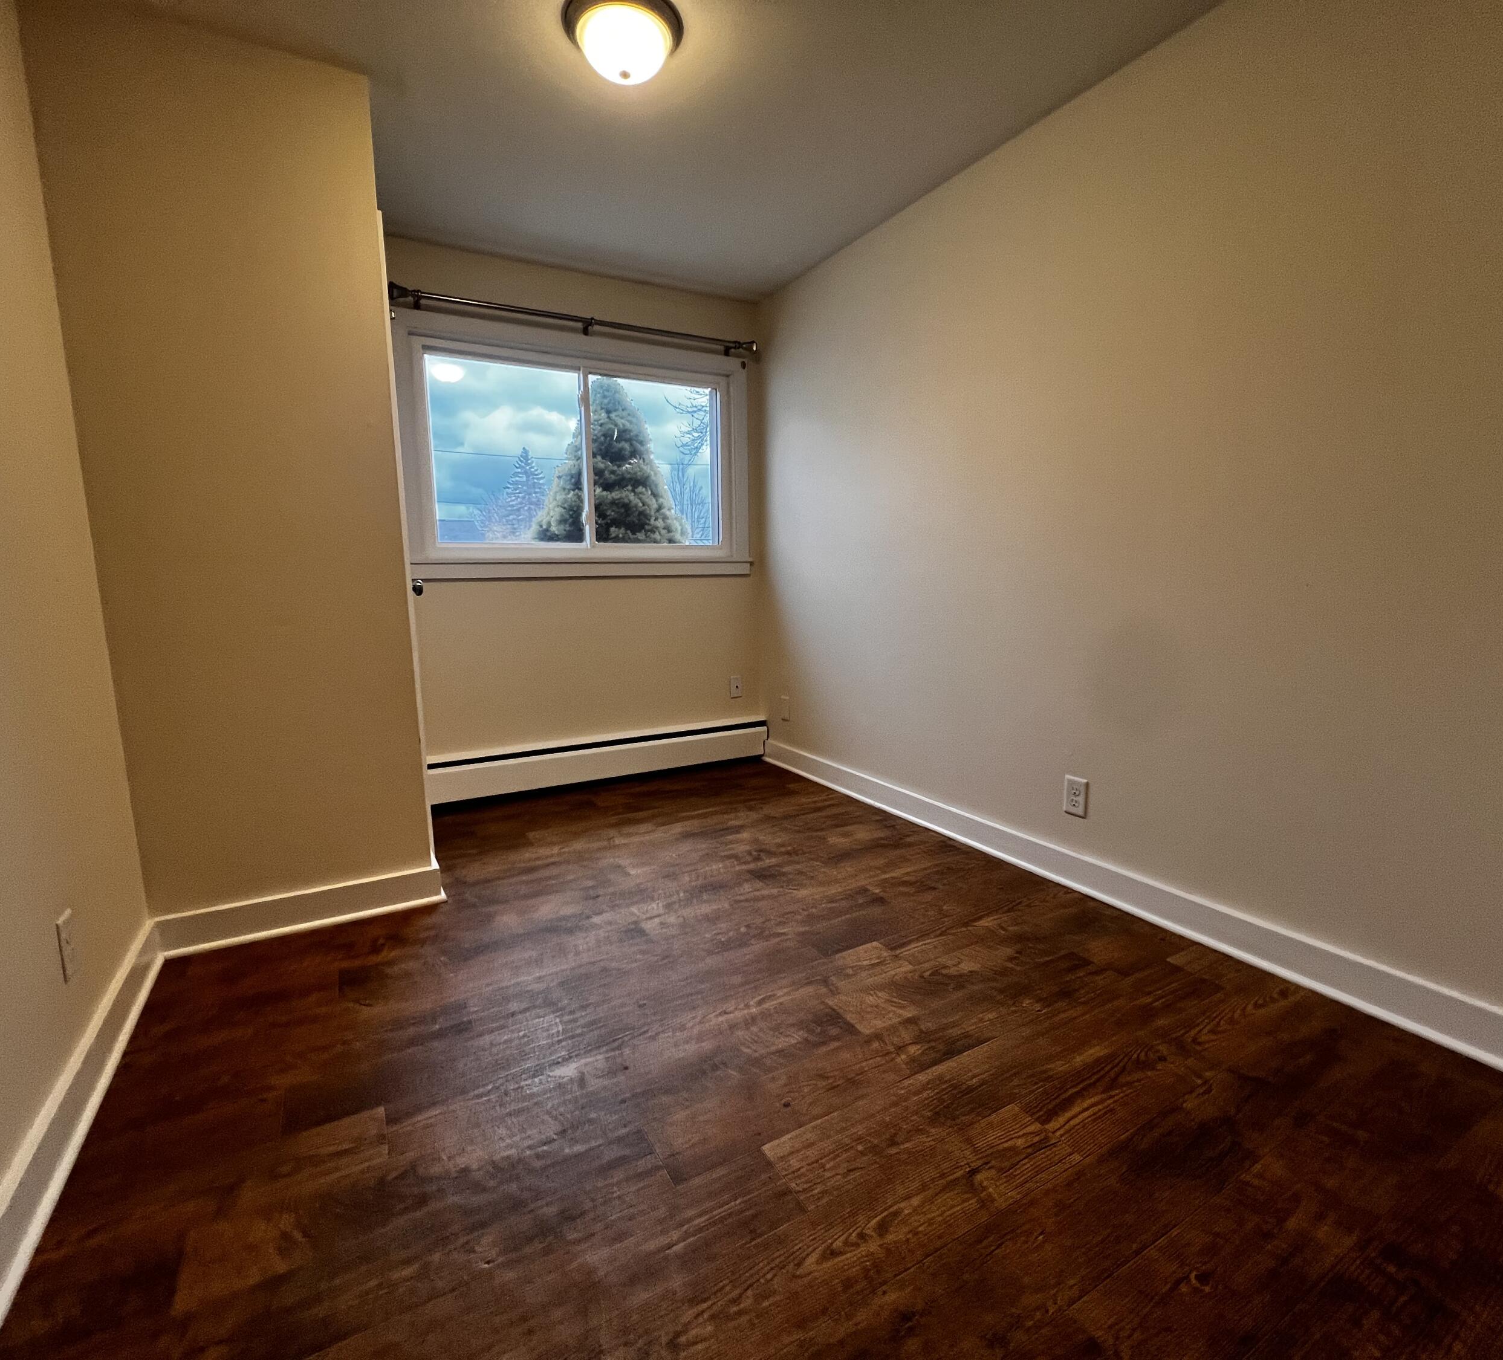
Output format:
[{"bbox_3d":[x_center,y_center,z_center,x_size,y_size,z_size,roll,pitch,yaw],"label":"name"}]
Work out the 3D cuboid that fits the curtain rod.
[{"bbox_3d":[-0.716,-1.613,3.091,1.638,0.079,0.112,-5,10,-27],"label":"curtain rod"}]

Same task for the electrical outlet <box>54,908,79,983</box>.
[{"bbox_3d":[-1.375,0.534,1.377,0.008,0.121,0.076,-6,10,-31],"label":"electrical outlet"}]

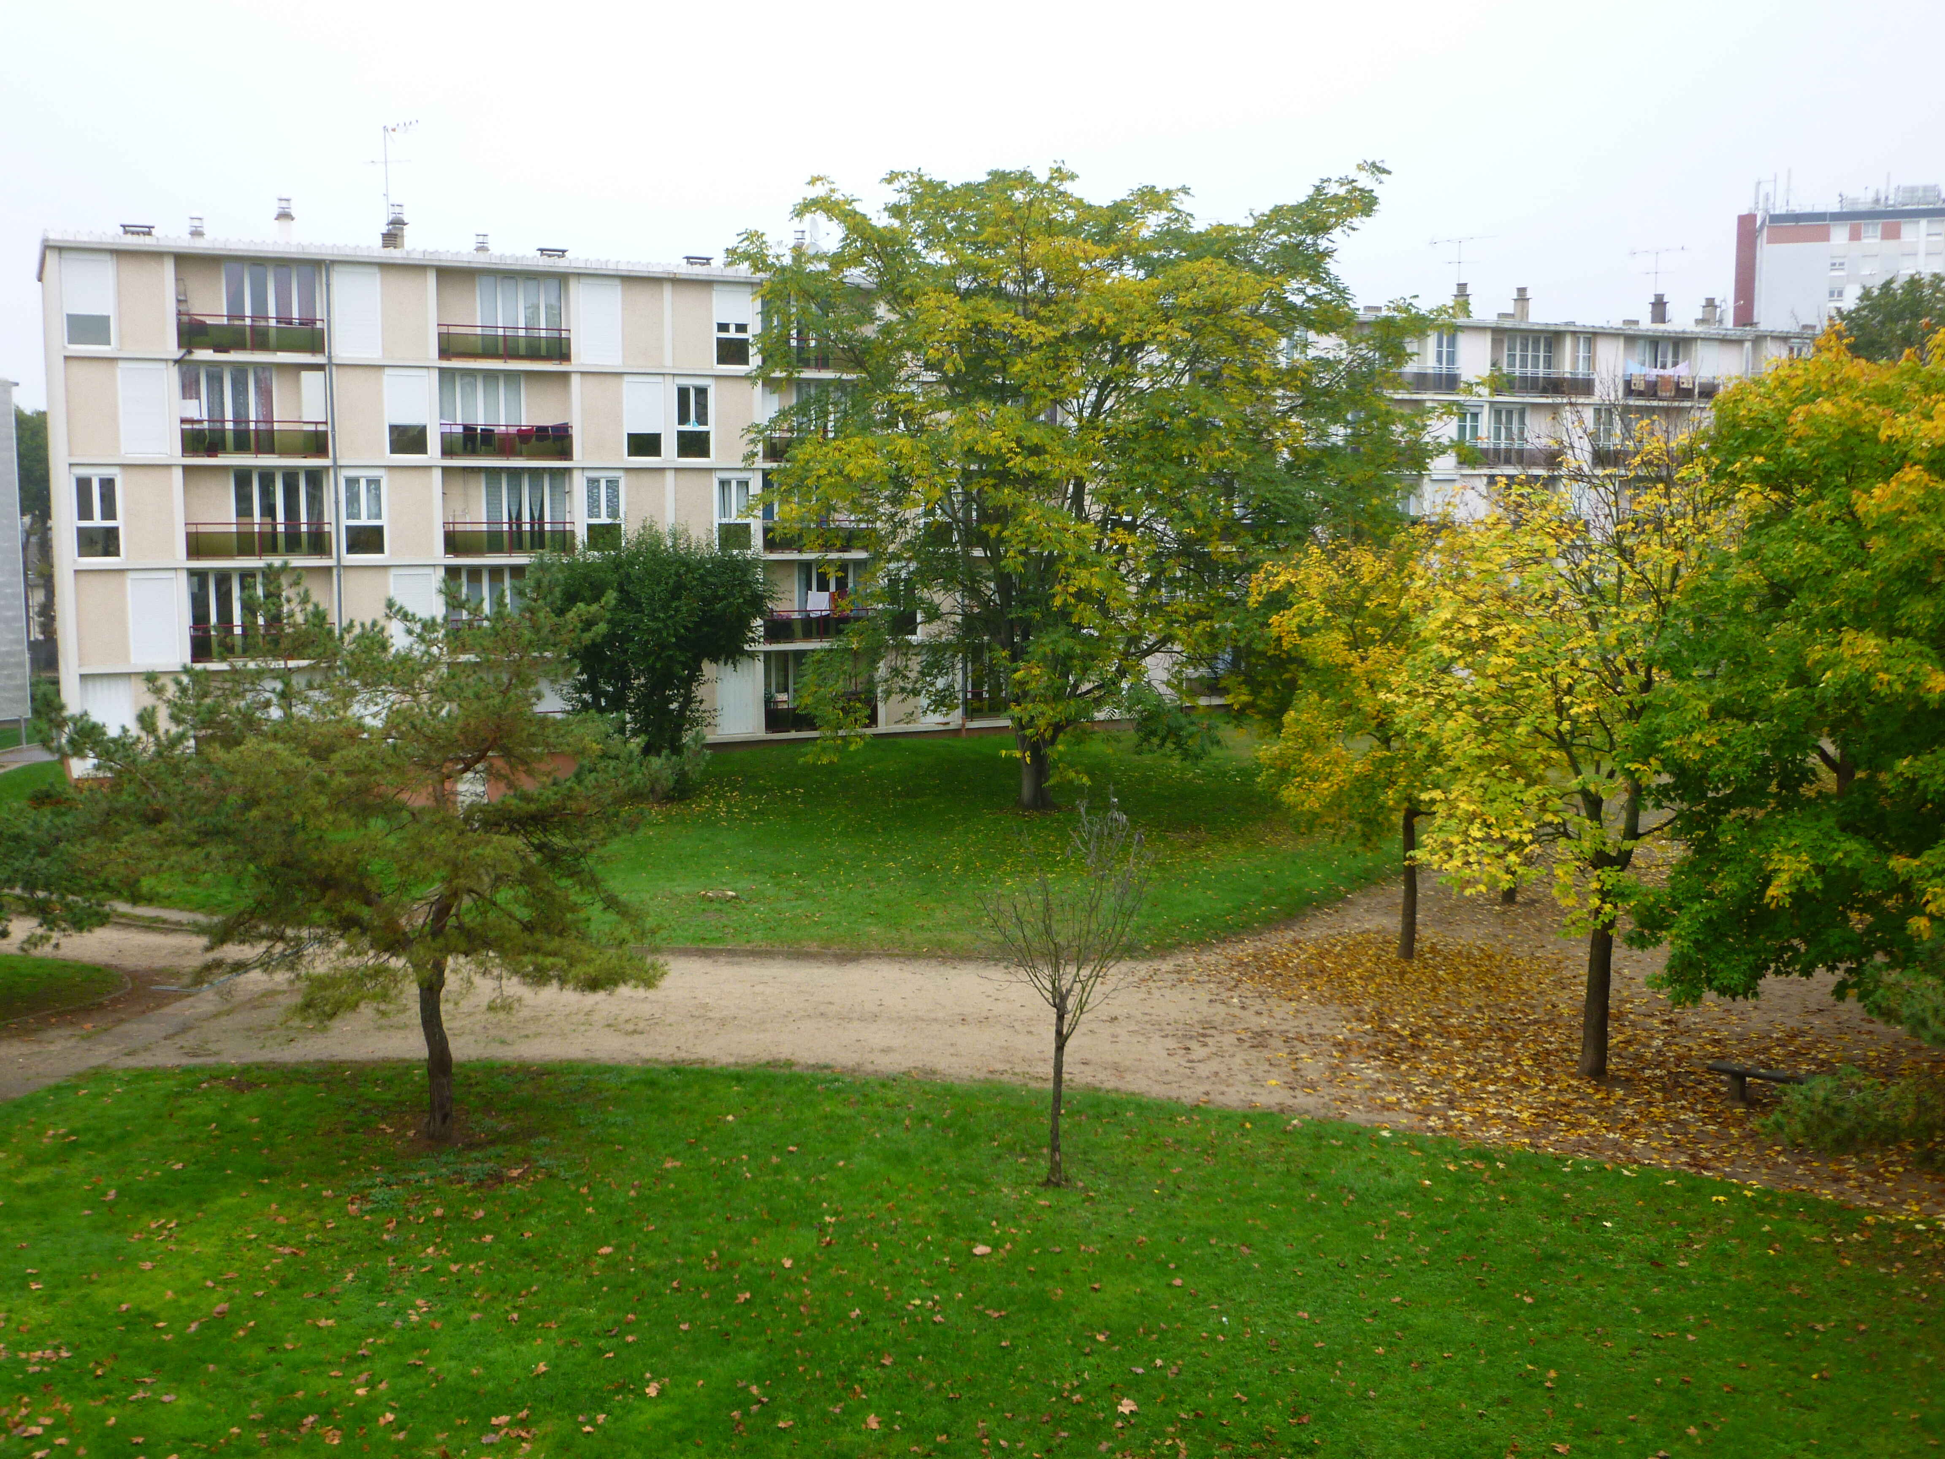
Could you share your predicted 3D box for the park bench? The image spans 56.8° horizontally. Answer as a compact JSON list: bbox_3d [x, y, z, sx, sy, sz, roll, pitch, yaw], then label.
[{"bbox_3d":[10.435,4.668,23.170,1.750,0.460,0.420,5,9,32],"label":"park bench"}]

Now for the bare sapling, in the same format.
[{"bbox_3d":[1.071,2.982,20.484,1.950,4.550,1.860,0,7,0],"label":"bare sapling"}]

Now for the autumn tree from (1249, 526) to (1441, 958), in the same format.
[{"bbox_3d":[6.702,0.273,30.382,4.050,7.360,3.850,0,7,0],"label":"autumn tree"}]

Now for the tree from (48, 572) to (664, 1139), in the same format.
[{"bbox_3d":[-7.479,1.547,21.850,7.460,7.040,6.710,0,7,0],"label":"tree"}]

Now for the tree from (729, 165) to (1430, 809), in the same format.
[{"bbox_3d":[2.677,-5.791,44.130,17.220,15.630,15.500,0,7,0],"label":"tree"}]

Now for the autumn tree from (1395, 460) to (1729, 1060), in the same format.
[{"bbox_3d":[8.029,0.402,24.001,4.710,8.700,4.480,0,7,0],"label":"autumn tree"}]

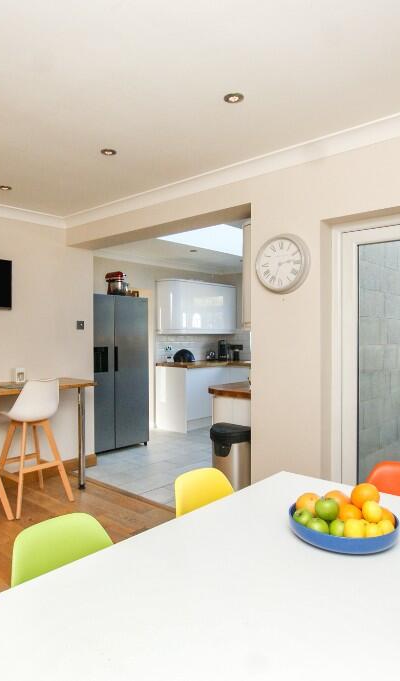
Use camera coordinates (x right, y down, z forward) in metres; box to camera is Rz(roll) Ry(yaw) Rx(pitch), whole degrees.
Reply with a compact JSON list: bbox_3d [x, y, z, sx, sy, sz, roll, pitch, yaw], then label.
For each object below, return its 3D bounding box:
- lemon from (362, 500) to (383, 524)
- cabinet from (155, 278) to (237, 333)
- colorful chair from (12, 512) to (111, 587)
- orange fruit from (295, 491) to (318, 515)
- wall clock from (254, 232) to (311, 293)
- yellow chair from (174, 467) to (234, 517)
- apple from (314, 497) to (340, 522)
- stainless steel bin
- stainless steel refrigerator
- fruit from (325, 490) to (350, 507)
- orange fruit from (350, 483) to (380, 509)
[{"bbox_3d":[0.513,0.510,1.269,0.066,0.064,0.062,1,1,43],"label":"lemon"},{"bbox_3d":[-0.026,-0.471,6.473,1.362,0.753,0.340,-1,1,-44],"label":"cabinet"},{"bbox_3d":[-0.233,0.906,1.063,0.510,0.815,0.455,0,1,43],"label":"colorful chair"},{"bbox_3d":[0.313,0.476,1.226,0.074,0.074,0.074,-1,1,-44],"label":"orange fruit"},{"bbox_3d":[0.504,-0.466,2.618,0.357,0.357,0.050,0,1,39],"label":"wall clock"},{"bbox_3d":[0.205,0.919,1.531,0.530,0.820,0.460,1,1,43],"label":"yellow chair"},{"bbox_3d":[0.383,0.509,1.281,0.071,0.067,0.071,0,1,0],"label":"apple"},{"bbox_3d":[0.223,0.981,3.156,0.370,0.650,0.290,1,1,43],"label":"stainless steel bin"},{"bbox_3d":[-1.179,0.379,5.094,0.700,1.790,0.900,1,1,44],"label":"stainless steel refrigerator"},{"bbox_3d":[0.395,0.474,1.232,0.077,0.077,0.077,-1,1,-44],"label":"fruit"},{"bbox_3d":[0.463,0.436,1.192,0.081,0.081,0.081,-1,1,-44],"label":"orange fruit"}]

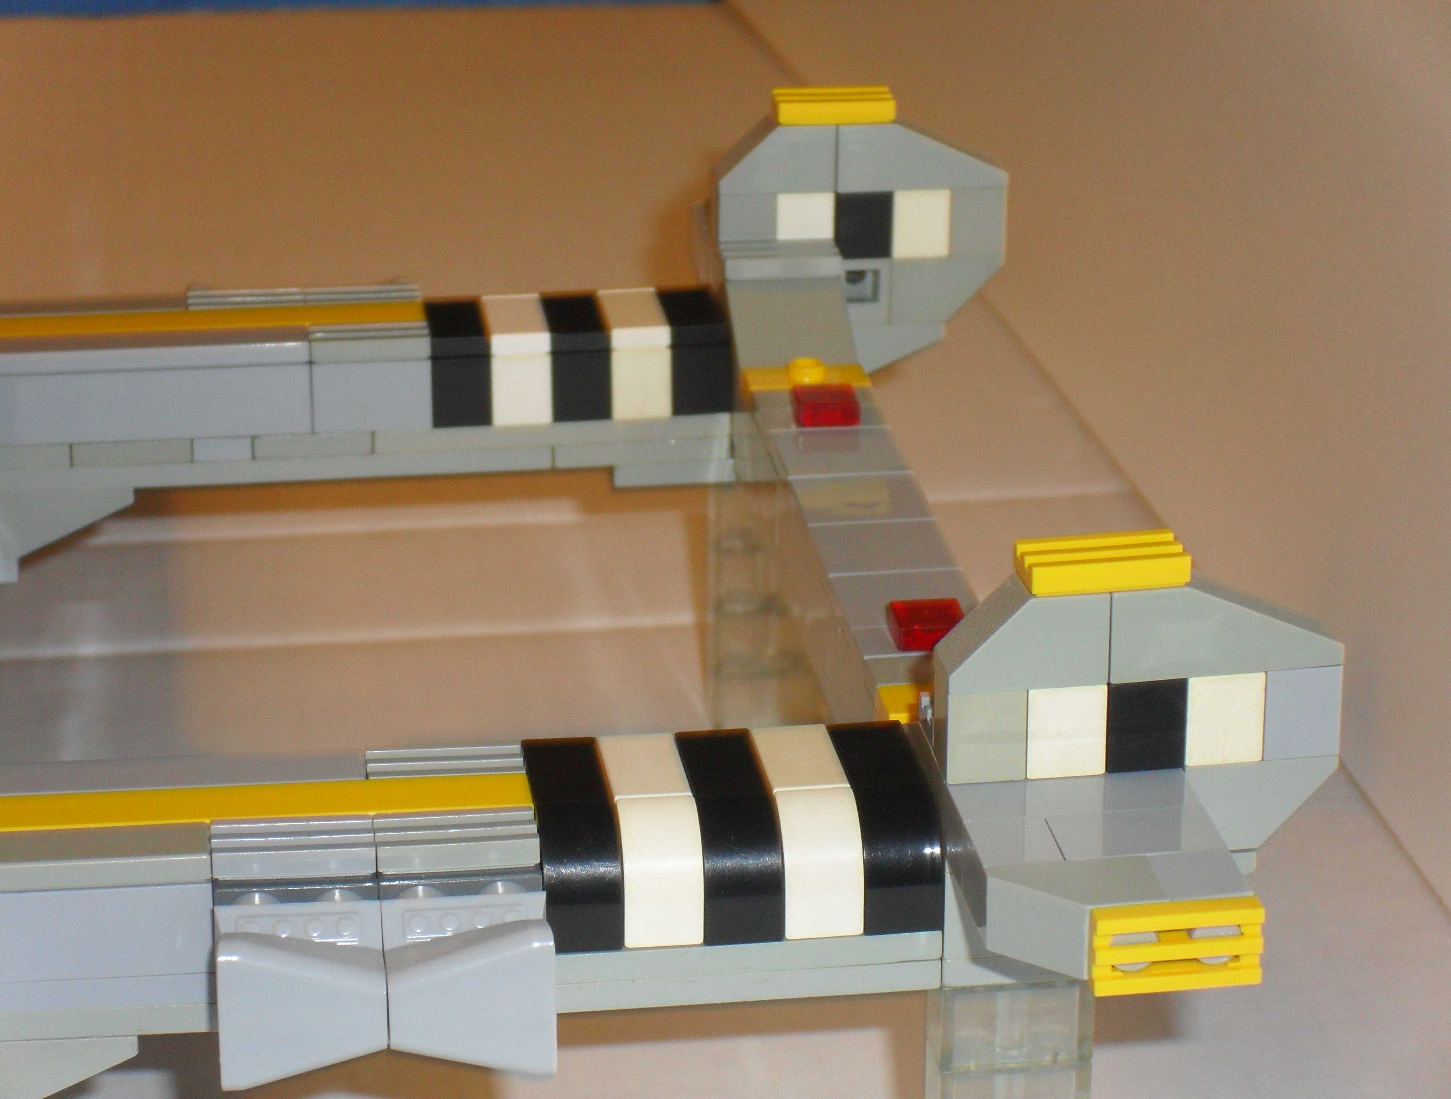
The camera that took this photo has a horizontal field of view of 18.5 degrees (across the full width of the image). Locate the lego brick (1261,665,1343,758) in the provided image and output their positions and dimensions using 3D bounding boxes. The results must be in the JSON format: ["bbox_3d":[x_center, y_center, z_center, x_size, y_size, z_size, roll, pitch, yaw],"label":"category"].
[{"bbox_3d":[0.057,0.015,0.445,0.008,0.010,0.008,-3,21,-7],"label":"lego brick"}]

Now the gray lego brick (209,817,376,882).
[{"bbox_3d":[-0.042,0.029,0.435,0.016,0.003,0.008,-3,21,-7],"label":"gray lego brick"}]

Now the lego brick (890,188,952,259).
[{"bbox_3d":[0.026,-0.046,0.615,0.008,0.010,0.008,-3,22,-8],"label":"lego brick"}]

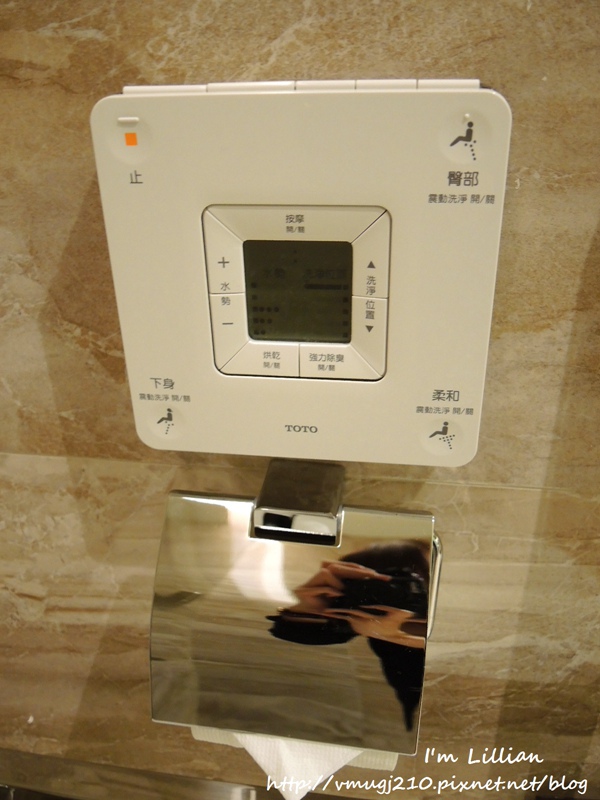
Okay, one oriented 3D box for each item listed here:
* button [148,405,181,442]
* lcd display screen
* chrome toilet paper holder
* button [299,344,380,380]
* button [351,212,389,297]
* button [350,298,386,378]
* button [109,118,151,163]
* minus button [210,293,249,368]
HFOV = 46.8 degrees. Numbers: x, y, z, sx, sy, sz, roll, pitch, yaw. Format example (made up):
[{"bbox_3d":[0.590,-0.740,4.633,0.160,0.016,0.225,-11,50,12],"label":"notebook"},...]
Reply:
[{"bbox_3d":[-0.069,0.012,0.360,0.020,0.020,0.003,3,27,8],"label":"button"},{"bbox_3d":[-0.001,-0.049,0.317,0.049,0.048,0.003,3,27,8],"label":"lcd display screen"},{"bbox_3d":[0.001,0.103,0.366,0.140,0.102,0.102,3,27,8],"label":"chrome toilet paper holder"},{"bbox_3d":[0.019,-0.018,0.329,0.040,0.018,0.004,3,27,8],"label":"button"},{"bbox_3d":[0.031,-0.064,0.304,0.017,0.039,0.004,3,27,8],"label":"button"},{"bbox_3d":[0.032,-0.028,0.322,0.017,0.040,0.004,3,27,8],"label":"button"},{"bbox_3d":[-0.073,-0.112,0.297,0.021,0.021,0.003,3,27,8],"label":"button"},{"bbox_3d":[-0.033,-0.032,0.332,0.018,0.039,0.004,3,27,8],"label":"minus button"}]

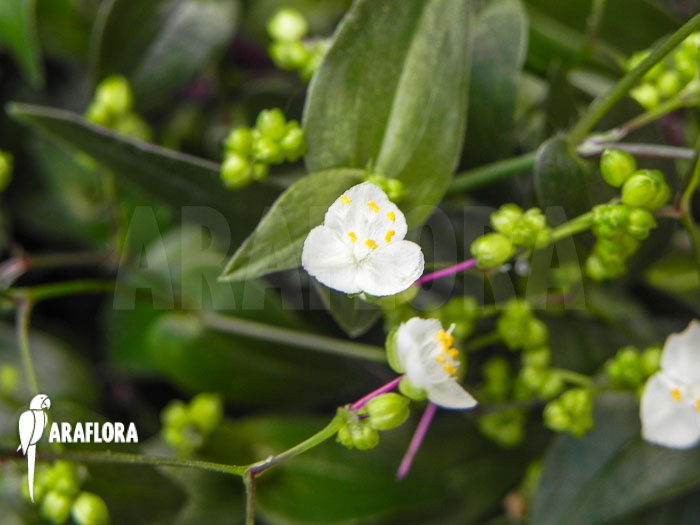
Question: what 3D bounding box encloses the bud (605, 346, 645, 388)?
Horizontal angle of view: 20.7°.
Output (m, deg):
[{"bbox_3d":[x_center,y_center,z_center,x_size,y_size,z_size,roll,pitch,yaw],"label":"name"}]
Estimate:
[{"bbox_3d":[0.041,0.016,0.285,0.006,0.006,0.005,0,26,0],"label":"bud"}]

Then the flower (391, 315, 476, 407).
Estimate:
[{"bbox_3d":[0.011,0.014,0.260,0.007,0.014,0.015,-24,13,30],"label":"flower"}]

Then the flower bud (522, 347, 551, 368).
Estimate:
[{"bbox_3d":[0.028,0.014,0.290,0.004,0.003,0.004,0,26,0],"label":"flower bud"}]

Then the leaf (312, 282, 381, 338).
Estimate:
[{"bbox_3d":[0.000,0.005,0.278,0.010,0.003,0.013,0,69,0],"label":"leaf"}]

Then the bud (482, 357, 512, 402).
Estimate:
[{"bbox_3d":[0.023,0.018,0.295,0.004,0.007,0.004,0,26,0],"label":"bud"}]

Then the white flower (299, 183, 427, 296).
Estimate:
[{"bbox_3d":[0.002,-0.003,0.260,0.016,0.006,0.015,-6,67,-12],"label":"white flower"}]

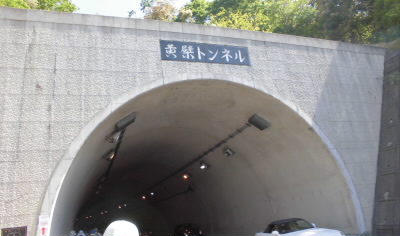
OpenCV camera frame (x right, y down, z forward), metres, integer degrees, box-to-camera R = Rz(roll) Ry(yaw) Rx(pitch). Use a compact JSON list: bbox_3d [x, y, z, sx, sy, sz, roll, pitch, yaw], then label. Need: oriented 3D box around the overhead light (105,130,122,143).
[{"bbox_3d":[-3.656,0.782,12.695,0.600,0.320,0.380,-46,1,-28],"label":"overhead light"}]

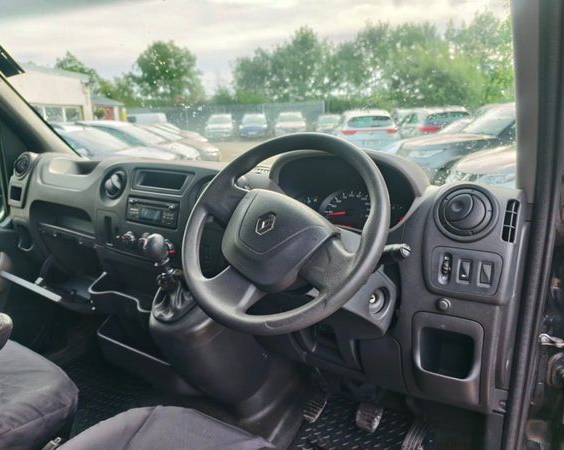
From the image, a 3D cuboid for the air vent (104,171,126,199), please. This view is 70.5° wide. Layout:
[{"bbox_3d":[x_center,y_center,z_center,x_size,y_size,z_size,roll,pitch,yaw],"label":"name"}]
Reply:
[{"bbox_3d":[-0.509,-0.124,1.220,0.090,0.090,0.040,9,4,29],"label":"air vent"}]

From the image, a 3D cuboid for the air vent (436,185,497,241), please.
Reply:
[{"bbox_3d":[0.345,-0.023,0.745,0.105,0.105,0.040,7,4,24],"label":"air vent"}]

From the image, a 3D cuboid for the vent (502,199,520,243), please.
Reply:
[{"bbox_3d":[0.403,-0.008,0.700,0.030,0.076,0.020,7,4,24],"label":"vent"}]

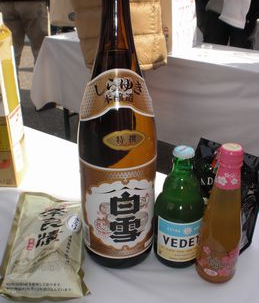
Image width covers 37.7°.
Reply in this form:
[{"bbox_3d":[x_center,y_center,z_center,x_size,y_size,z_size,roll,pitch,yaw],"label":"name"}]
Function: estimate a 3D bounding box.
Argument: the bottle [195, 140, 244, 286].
[{"bbox_3d":[0.125,0.084,0.505,0.056,0.196,0.056,8,26,15],"label":"bottle"}]

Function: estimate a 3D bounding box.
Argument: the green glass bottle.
[{"bbox_3d":[0.073,0.077,0.542,0.070,0.176,0.070,4,26,8],"label":"green glass bottle"}]

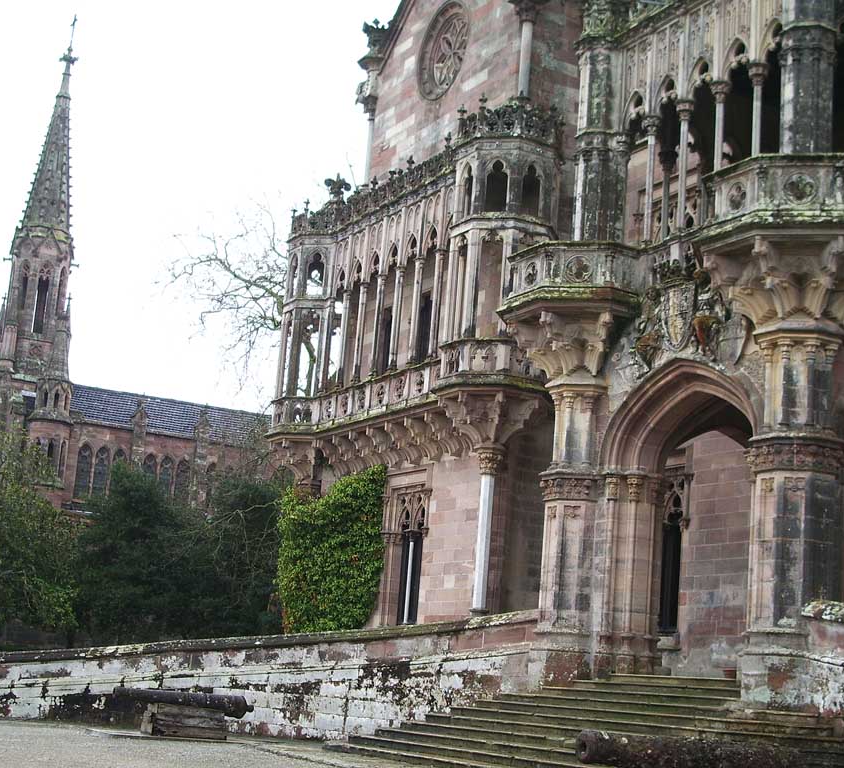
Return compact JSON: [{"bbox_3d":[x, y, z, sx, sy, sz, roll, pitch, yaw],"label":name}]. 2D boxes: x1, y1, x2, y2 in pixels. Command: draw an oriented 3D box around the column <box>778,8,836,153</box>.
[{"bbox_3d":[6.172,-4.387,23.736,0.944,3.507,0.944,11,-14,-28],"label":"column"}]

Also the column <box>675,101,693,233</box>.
[{"bbox_3d":[4.559,-3.835,25.751,0.250,2.500,0.250,4,-12,1],"label":"column"}]

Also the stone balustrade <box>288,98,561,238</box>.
[{"bbox_3d":[-0.224,-5.382,39.297,2.100,1.250,11.600,12,-14,-29],"label":"stone balustrade"}]

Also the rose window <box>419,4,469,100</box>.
[{"bbox_3d":[0.636,-9.785,43.349,0.267,2.922,2.922,11,-14,-28],"label":"rose window"}]

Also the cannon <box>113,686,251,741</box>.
[{"bbox_3d":[-4.074,5.619,25.254,2.350,0.770,0.450,9,-13,-20],"label":"cannon"}]

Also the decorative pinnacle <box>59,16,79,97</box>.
[{"bbox_3d":[-21.613,-20.094,90.543,0.950,5.200,0.950,11,-13,-28],"label":"decorative pinnacle"}]

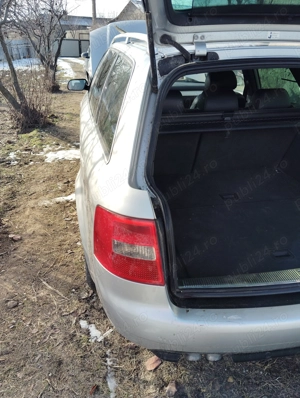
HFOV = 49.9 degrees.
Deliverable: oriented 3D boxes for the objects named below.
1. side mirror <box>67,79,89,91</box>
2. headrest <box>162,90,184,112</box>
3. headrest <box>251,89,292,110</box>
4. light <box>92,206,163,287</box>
[{"bbox_3d":[-0.803,-1.271,3.587,0.235,0.125,0.120,-5,28,-8],"label":"side mirror"},{"bbox_3d":[0.109,-0.603,2.003,0.240,0.150,0.100,-4,26,-9],"label":"headrest"},{"bbox_3d":[0.801,-0.650,2.118,0.240,0.150,0.100,-4,26,-9],"label":"headrest"},{"bbox_3d":[-0.077,0.166,1.172,0.260,0.280,0.160,0,25,0],"label":"light"}]

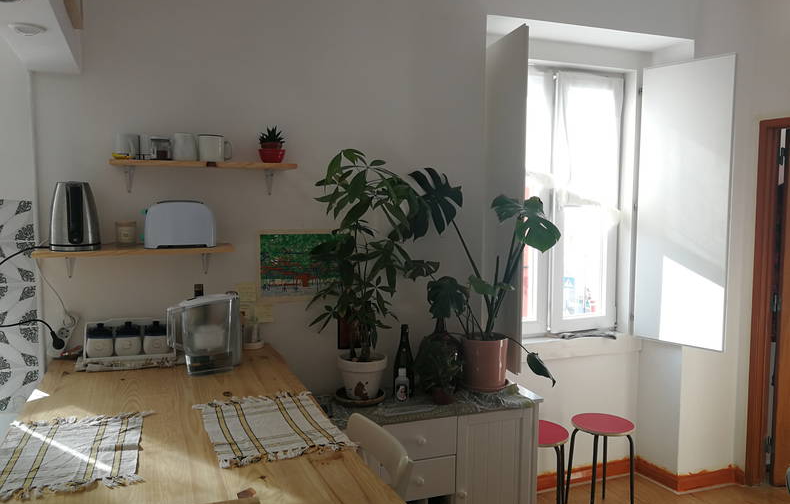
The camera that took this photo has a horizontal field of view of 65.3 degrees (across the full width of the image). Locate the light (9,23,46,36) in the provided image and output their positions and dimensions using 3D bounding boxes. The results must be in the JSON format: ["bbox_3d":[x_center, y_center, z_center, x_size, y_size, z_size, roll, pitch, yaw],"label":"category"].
[{"bbox_3d":[-0.948,-0.572,1.589,0.086,0.018,0.086,-2,5,-22],"label":"light"}]

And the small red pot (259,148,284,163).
[{"bbox_3d":[-0.450,-0.348,2.245,0.098,0.054,0.098,0,4,0],"label":"small red pot"}]

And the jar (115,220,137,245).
[{"bbox_3d":[-0.922,-0.059,2.113,0.066,0.090,0.066,-2,5,-22],"label":"jar"}]

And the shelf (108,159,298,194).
[{"bbox_3d":[-0.673,-0.259,2.194,0.615,0.103,0.204,-2,4,-22],"label":"shelf"}]

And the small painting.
[{"bbox_3d":[-0.349,0.054,2.449,0.384,0.284,0.012,-2,4,-22],"label":"small painting"}]

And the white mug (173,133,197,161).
[{"bbox_3d":[-0.731,-0.364,2.149,0.091,0.099,0.091,-2,4,-22],"label":"white mug"}]

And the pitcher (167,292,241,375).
[{"bbox_3d":[-0.612,0.256,1.986,0.228,0.248,0.113,-2,5,-22],"label":"pitcher"}]

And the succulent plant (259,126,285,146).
[{"bbox_3d":[-0.449,-0.417,2.241,0.095,0.080,0.095,-2,4,-22],"label":"succulent plant"}]

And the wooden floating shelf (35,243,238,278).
[{"bbox_3d":[-0.861,0.039,2.095,0.600,0.109,0.222,-2,5,-22],"label":"wooden floating shelf"}]

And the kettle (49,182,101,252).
[{"bbox_3d":[-1.056,-0.117,2.037,0.165,0.228,0.189,-2,5,-27],"label":"kettle"}]

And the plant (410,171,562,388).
[{"bbox_3d":[0.367,0.115,2.461,0.623,0.866,0.410,-2,5,-22],"label":"plant"}]

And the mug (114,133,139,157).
[{"bbox_3d":[-0.880,-0.344,2.031,0.082,0.094,0.105,-3,5,-36],"label":"mug"}]

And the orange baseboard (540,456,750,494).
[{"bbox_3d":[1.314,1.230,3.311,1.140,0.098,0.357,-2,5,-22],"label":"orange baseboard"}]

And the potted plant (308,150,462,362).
[{"bbox_3d":[-0.048,0.013,2.343,0.540,0.770,0.400,-2,4,-22],"label":"potted plant"}]

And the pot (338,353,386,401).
[{"bbox_3d":[-0.125,0.481,2.373,0.189,0.160,0.189,0,4,0],"label":"pot"}]

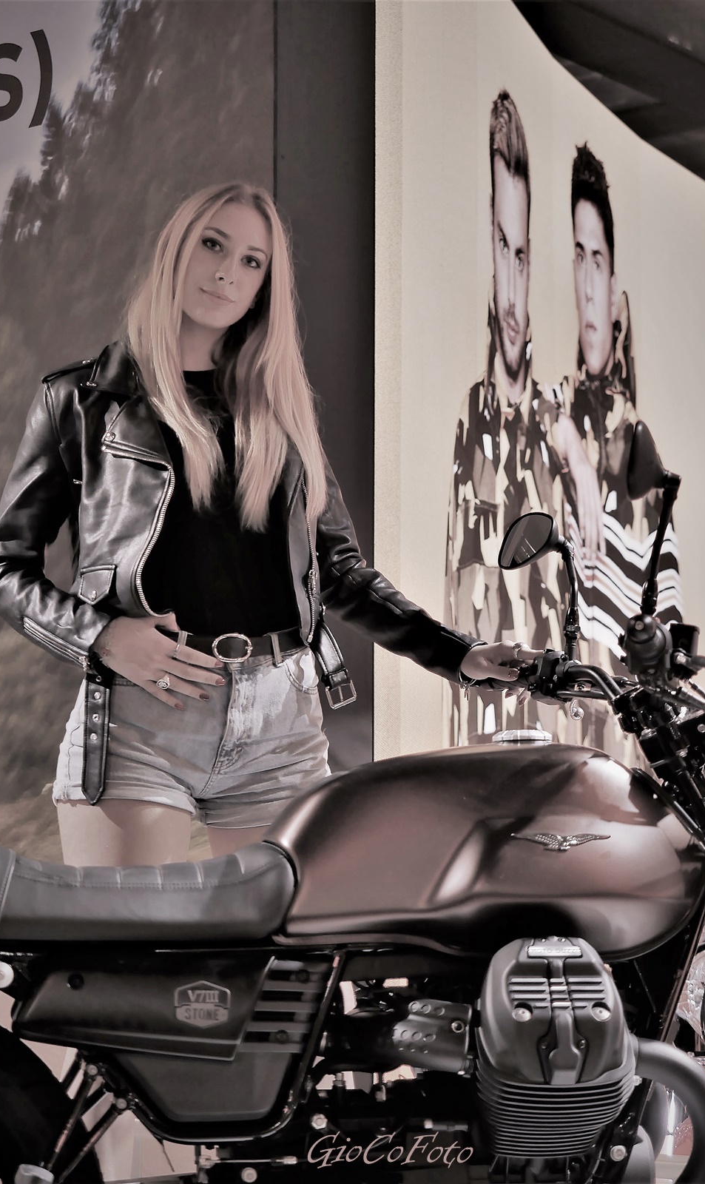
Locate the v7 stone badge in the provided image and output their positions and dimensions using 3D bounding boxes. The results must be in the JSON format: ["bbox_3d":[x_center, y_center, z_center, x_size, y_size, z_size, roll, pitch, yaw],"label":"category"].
[{"bbox_3d":[-0.193,0.533,3.530,0.072,0.062,0.006,0,-4,4],"label":"v7 stone badge"}]

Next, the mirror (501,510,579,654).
[{"bbox_3d":[0.267,-0.011,3.910,0.095,0.210,0.130,3,-5,-34],"label":"mirror"}]

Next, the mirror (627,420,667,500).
[{"bbox_3d":[0.359,-0.161,3.340,0.055,0.097,0.125,-1,-4,9],"label":"mirror"}]

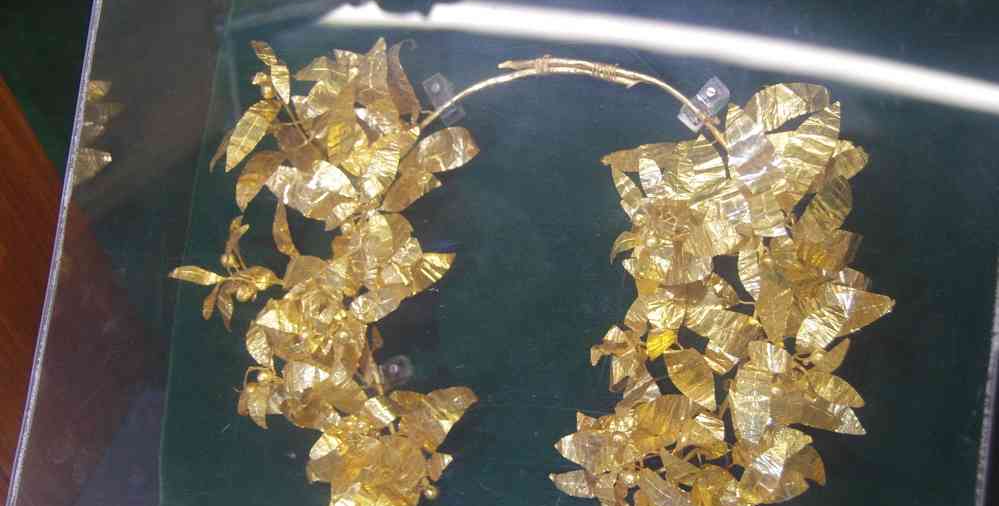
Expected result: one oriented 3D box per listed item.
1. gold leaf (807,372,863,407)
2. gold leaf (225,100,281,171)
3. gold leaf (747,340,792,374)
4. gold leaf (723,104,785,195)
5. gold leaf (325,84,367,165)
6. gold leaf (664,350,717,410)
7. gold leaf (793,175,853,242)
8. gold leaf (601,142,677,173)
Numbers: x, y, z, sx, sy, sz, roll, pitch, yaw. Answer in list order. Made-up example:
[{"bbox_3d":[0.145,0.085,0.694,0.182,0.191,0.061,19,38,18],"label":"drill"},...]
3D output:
[{"bbox_3d":[0.138,0.057,0.661,0.027,0.006,0.011,23,90,22],"label":"gold leaf"},{"bbox_3d":[-0.122,-0.058,0.796,0.015,0.008,0.045,39,92,6],"label":"gold leaf"},{"bbox_3d":[0.115,0.045,0.687,0.019,0.010,0.014,-1,84,14],"label":"gold leaf"},{"bbox_3d":[0.119,-0.048,0.741,0.023,0.008,0.046,-24,80,11],"label":"gold leaf"},{"bbox_3d":[-0.077,-0.065,0.805,0.019,0.009,0.043,10,87,10],"label":"gold leaf"},{"bbox_3d":[0.088,0.057,0.733,0.017,0.007,0.037,-40,75,6],"label":"gold leaf"},{"bbox_3d":[0.136,-0.019,0.675,0.016,0.006,0.033,39,95,17],"label":"gold leaf"},{"bbox_3d":[0.062,-0.043,0.705,0.038,0.006,0.012,-8,83,18],"label":"gold leaf"}]

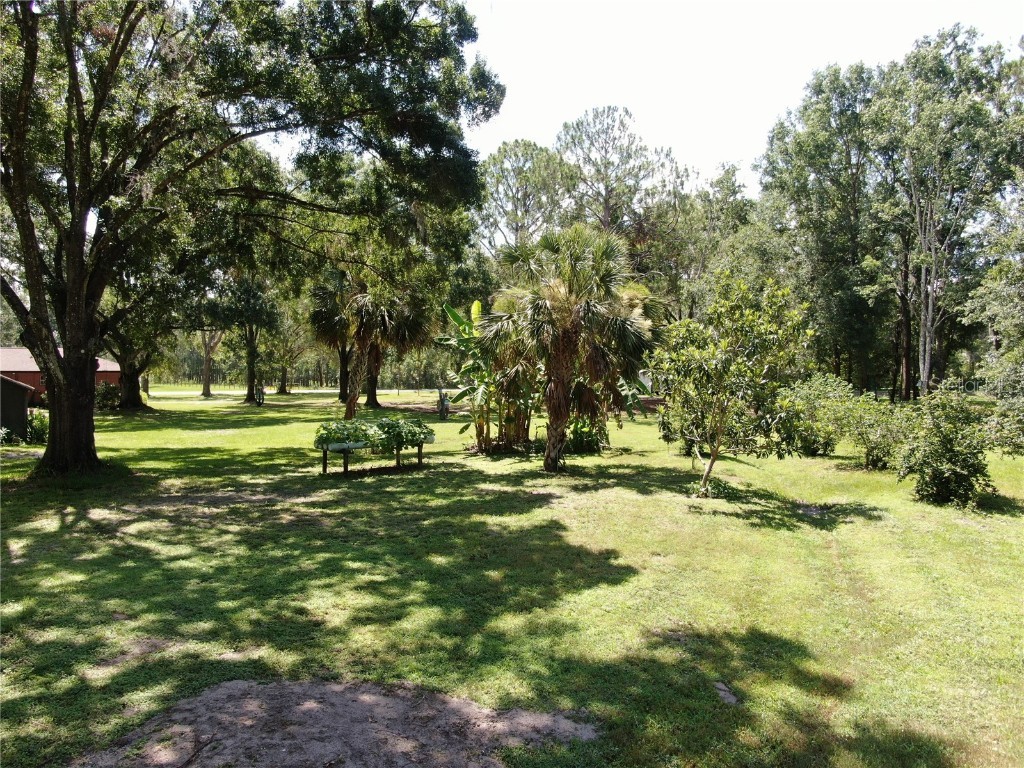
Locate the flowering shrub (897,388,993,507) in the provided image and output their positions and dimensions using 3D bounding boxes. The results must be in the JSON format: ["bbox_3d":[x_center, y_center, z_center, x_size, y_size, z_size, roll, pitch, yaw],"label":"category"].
[{"bbox_3d":[7.919,1.116,13.000,1.720,2.070,1.700,0,0,0],"label":"flowering shrub"}]

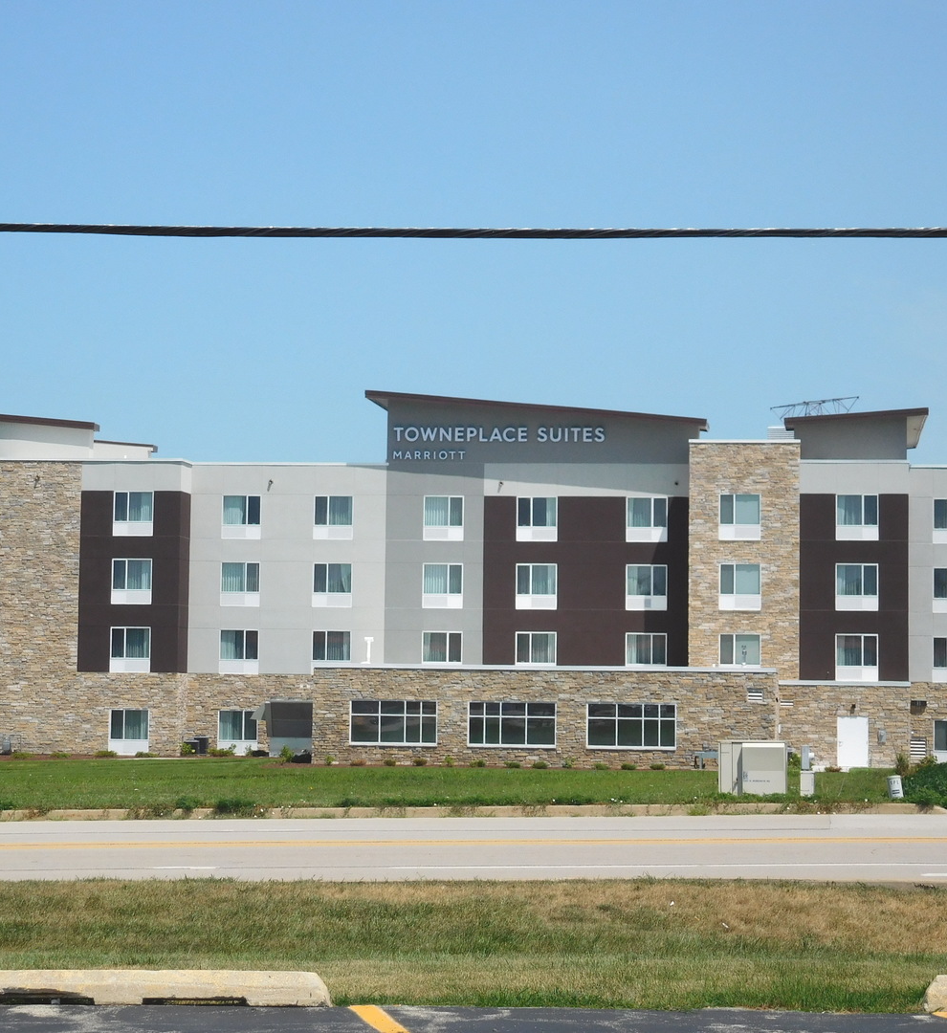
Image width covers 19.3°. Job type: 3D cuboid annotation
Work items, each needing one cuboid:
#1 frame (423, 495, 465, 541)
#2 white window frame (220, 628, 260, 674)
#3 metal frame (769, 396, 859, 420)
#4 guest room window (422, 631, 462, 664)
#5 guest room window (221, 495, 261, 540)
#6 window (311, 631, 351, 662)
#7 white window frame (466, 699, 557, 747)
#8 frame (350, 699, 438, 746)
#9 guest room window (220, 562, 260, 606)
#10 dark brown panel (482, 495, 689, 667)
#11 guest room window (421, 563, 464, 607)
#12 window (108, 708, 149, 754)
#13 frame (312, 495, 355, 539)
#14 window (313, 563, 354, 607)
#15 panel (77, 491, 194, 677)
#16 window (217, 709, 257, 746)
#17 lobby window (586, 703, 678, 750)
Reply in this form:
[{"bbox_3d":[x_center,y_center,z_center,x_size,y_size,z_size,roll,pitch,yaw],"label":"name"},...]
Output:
[{"bbox_3d":[-1.344,0.067,125.204,1.833,2.067,0.150,0,-3,7],"label":"frame"},{"bbox_3d":[-10.692,6.158,126.974,1.857,2.031,0.150,0,-4,7],"label":"white window frame"},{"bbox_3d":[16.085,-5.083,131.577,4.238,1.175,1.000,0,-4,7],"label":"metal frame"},{"bbox_3d":[-1.419,6.146,124.836,1.833,2.067,0.150,0,-3,7],"label":"guest room window"},{"bbox_3d":[-10.495,0.004,126.039,1.833,2.067,0.150,0,-3,7],"label":"guest room window"},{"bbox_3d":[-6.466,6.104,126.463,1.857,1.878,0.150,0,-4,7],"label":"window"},{"bbox_3d":[1.616,8.736,117.109,3.731,1.904,0.150,0,-4,7],"label":"white window frame"},{"bbox_3d":[-3.427,8.915,120.297,3.848,2.006,0.150,0,-3,7],"label":"frame"},{"bbox_3d":[-10.566,3.061,126.027,1.826,2.020,0.140,0,-3,7],"label":"guest room window"},{"bbox_3d":[5.091,3.173,125.245,9.346,8.205,0.200,0,-4,7],"label":"dark brown panel"},{"bbox_3d":[-1.393,3.128,125.184,1.843,2.017,0.140,0,-3,7],"label":"guest room window"},{"bbox_3d":[-15.314,9.551,123.824,1.833,2.067,0.150,0,-3,7],"label":"window"},{"bbox_3d":[-6.387,0.054,126.848,1.857,2.031,0.150,0,-4,7],"label":"frame"},{"bbox_3d":[-6.348,3.066,125.371,1.833,2.067,0.150,0,-3,7],"label":"window"},{"bbox_3d":[-15.233,2.963,125.332,4.540,8.082,2.000,0,-3,7],"label":"panel"},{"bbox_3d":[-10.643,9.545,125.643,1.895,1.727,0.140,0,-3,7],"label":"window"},{"bbox_3d":[6.612,8.776,116.497,3.755,1.930,0.150,0,-4,7],"label":"lobby window"}]

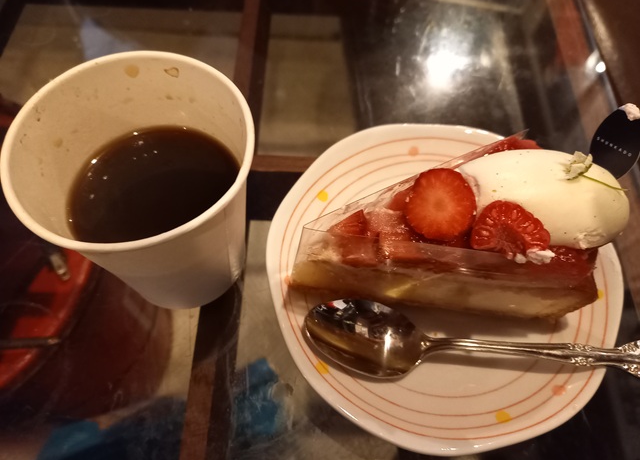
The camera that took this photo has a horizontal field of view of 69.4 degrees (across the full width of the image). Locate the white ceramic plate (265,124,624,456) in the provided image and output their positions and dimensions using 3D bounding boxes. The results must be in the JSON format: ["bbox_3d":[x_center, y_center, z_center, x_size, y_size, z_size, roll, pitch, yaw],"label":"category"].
[{"bbox_3d":[0.058,0.019,0.222,0.165,0.021,0.162,1,63,-2],"label":"white ceramic plate"}]

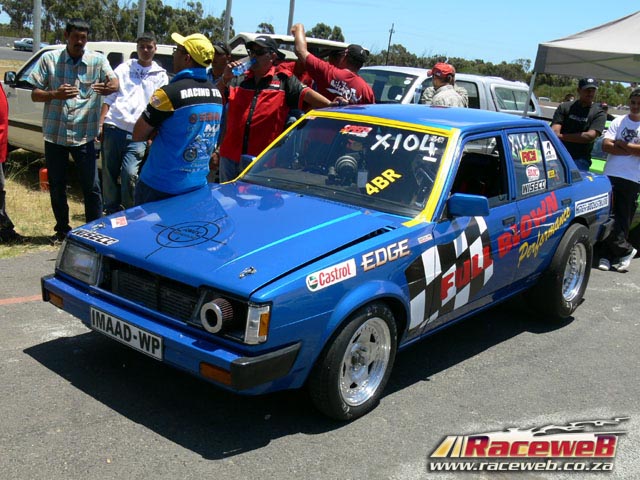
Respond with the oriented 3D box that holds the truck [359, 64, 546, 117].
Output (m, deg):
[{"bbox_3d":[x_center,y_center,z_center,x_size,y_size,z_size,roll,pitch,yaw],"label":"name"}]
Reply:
[{"bbox_3d":[1.360,-1.845,11.450,5.050,1.680,1.750,-6,17,-43],"label":"truck"}]

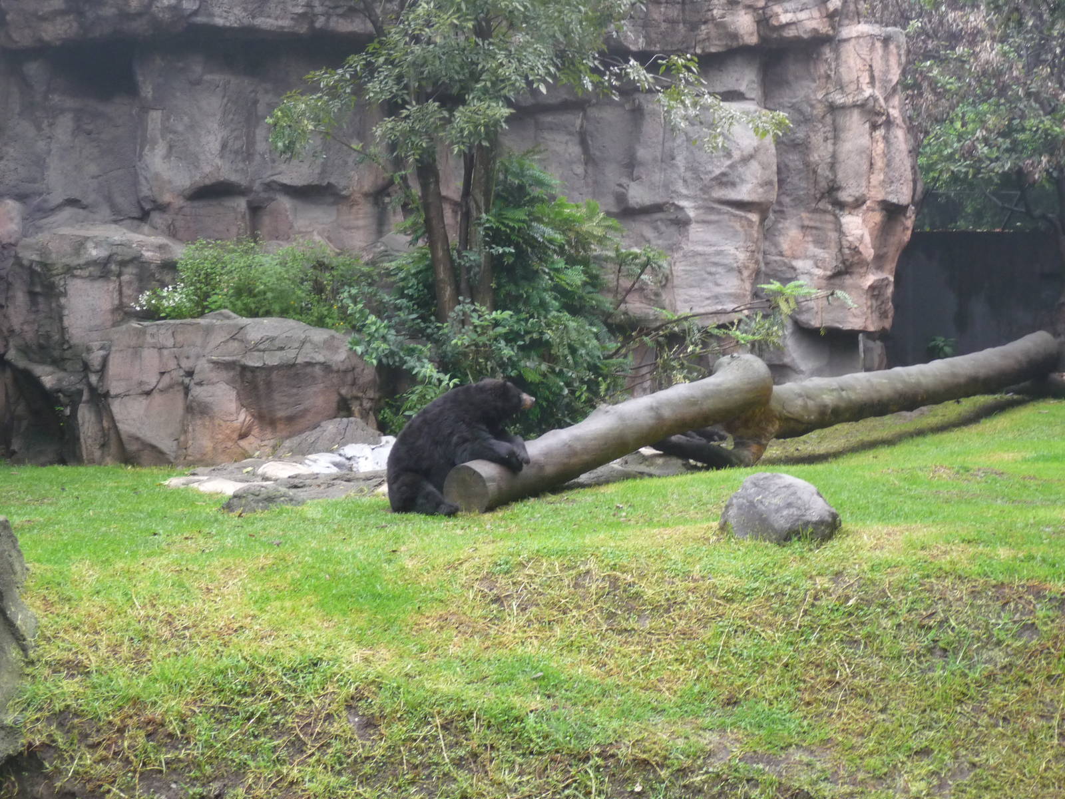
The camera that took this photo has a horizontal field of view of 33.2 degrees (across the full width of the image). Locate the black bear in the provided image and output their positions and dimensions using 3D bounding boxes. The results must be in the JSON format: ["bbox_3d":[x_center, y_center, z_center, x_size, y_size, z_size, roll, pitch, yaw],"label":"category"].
[{"bbox_3d":[-0.546,0.367,13.700,1.120,1.000,0.720,0,3,-3],"label":"black bear"}]

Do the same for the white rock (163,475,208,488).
[{"bbox_3d":[-2.971,0.706,15.300,0.370,0.090,0.240,0,3,0],"label":"white rock"}]

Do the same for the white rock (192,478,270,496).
[{"bbox_3d":[-2.525,0.733,14.900,0.620,0.130,0.340,0,3,0],"label":"white rock"}]

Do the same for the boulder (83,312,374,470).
[{"bbox_3d":[-2.931,-0.092,17.200,2.800,1.420,1.500,0,3,0],"label":"boulder"}]

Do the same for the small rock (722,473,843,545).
[{"bbox_3d":[1.626,0.701,11.700,0.740,0.430,0.560,0,3,0],"label":"small rock"}]

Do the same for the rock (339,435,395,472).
[{"bbox_3d":[-1.435,0.473,15.500,0.500,0.280,0.340,0,3,0],"label":"rock"}]

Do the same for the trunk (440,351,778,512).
[{"bbox_3d":[0.710,0.262,14.650,0.460,0.480,3.760,3,15,43],"label":"trunk"}]

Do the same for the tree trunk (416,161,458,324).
[{"bbox_3d":[-0.934,-1.554,17.500,0.200,1.620,0.200,-8,2,0],"label":"tree trunk"}]

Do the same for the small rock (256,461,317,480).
[{"bbox_3d":[-2.129,0.614,15.400,0.500,0.140,0.320,0,3,0],"label":"small rock"}]

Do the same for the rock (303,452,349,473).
[{"bbox_3d":[-1.796,0.553,15.500,0.390,0.150,0.280,0,3,0],"label":"rock"}]

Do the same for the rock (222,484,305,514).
[{"bbox_3d":[-2.172,0.802,14.400,0.630,0.220,0.420,0,3,0],"label":"rock"}]

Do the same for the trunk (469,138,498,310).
[{"bbox_3d":[-0.480,-1.736,17.600,0.230,1.680,0.220,0,3,0],"label":"trunk"}]

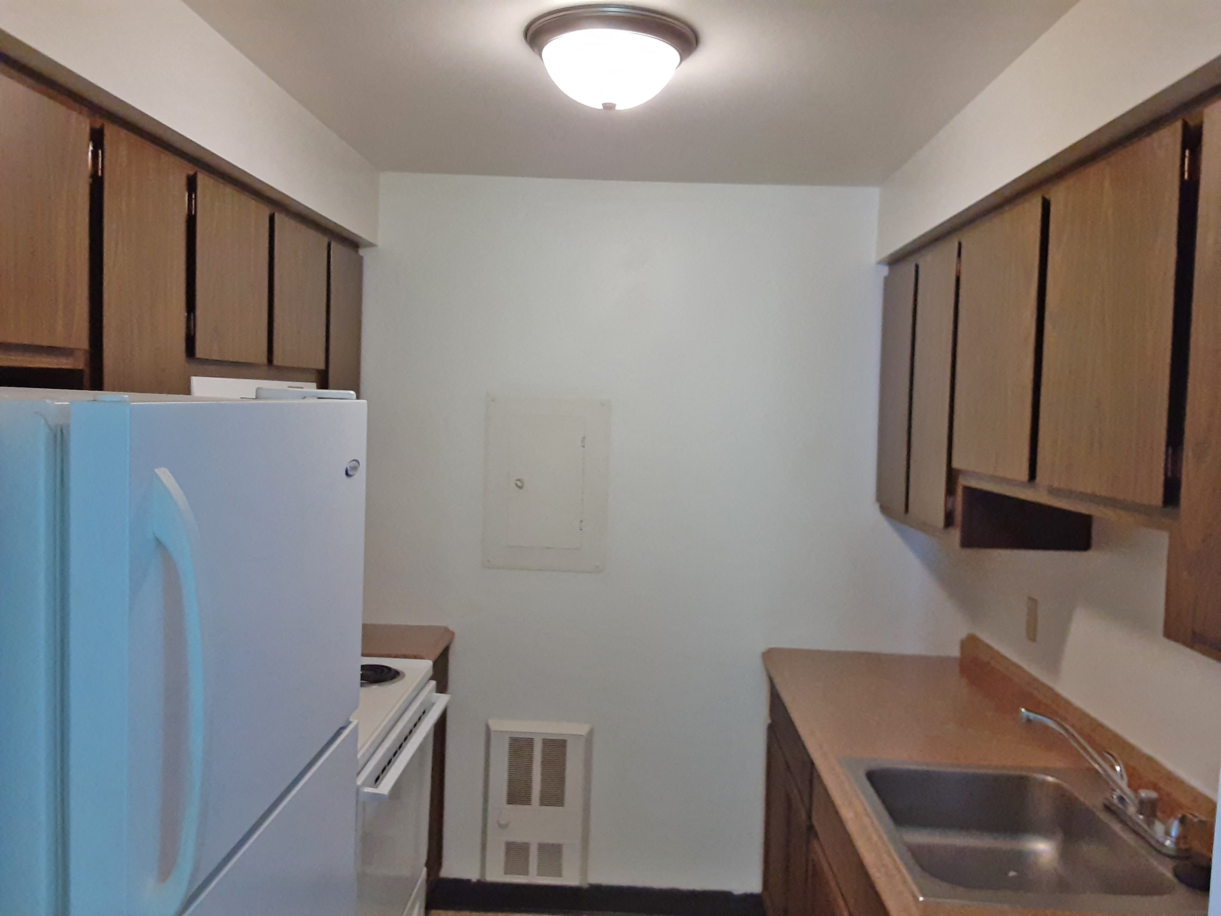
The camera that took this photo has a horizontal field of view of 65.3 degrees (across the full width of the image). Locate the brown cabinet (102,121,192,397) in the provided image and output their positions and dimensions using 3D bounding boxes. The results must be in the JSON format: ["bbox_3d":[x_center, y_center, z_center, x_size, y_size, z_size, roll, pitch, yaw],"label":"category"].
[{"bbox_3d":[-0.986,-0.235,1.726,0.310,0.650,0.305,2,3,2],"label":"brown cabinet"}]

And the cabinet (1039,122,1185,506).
[{"bbox_3d":[0.949,-0.203,1.541,0.310,0.545,0.450,2,3,2],"label":"cabinet"}]

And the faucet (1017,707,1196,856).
[{"bbox_3d":[0.918,0.597,1.778,0.255,0.190,0.260,3,3,14],"label":"faucet"}]

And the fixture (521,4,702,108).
[{"bbox_3d":[0.002,-0.735,1.830,0.334,0.135,0.334,2,3,2],"label":"fixture"}]

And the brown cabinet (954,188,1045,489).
[{"bbox_3d":[0.967,-0.227,2.018,0.310,0.540,0.475,2,3,2],"label":"brown cabinet"}]

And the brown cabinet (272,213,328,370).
[{"bbox_3d":[-0.953,-0.420,2.474,0.310,0.366,0.392,2,3,2],"label":"brown cabinet"}]

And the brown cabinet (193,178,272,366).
[{"bbox_3d":[-0.968,-0.397,2.071,0.310,0.366,0.380,2,3,2],"label":"brown cabinet"}]

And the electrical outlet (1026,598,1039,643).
[{"bbox_3d":[1.116,0.430,2.526,0.015,0.113,0.067,2,3,2],"label":"electrical outlet"}]

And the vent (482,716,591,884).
[{"bbox_3d":[-0.239,1.119,3.050,0.345,0.535,0.060,2,3,2],"label":"vent"}]

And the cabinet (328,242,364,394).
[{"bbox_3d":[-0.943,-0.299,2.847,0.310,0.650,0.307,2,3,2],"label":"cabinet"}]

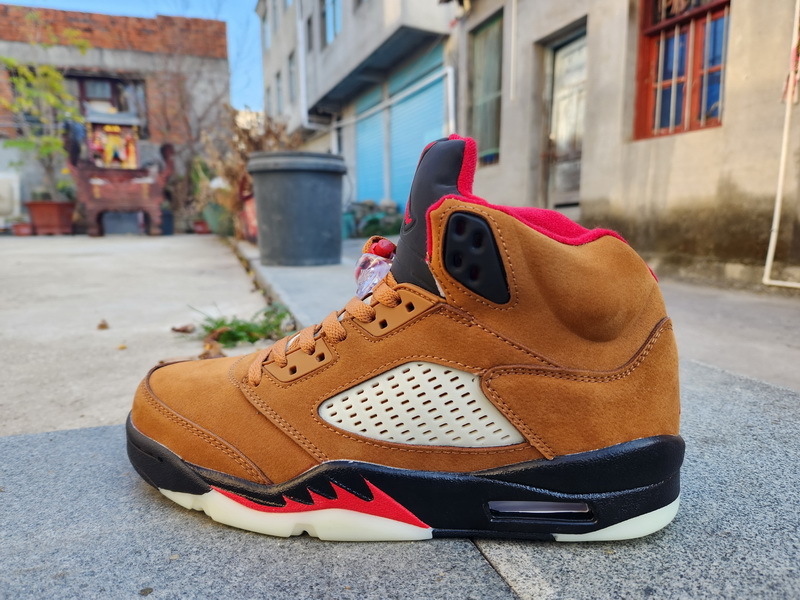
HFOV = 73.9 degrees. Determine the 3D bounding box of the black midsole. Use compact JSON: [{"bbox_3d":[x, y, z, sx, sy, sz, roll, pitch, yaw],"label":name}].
[{"bbox_3d":[-0.001,0.080,0.290,0.302,0.049,0.108,0,9,3],"label":"black midsole"}]

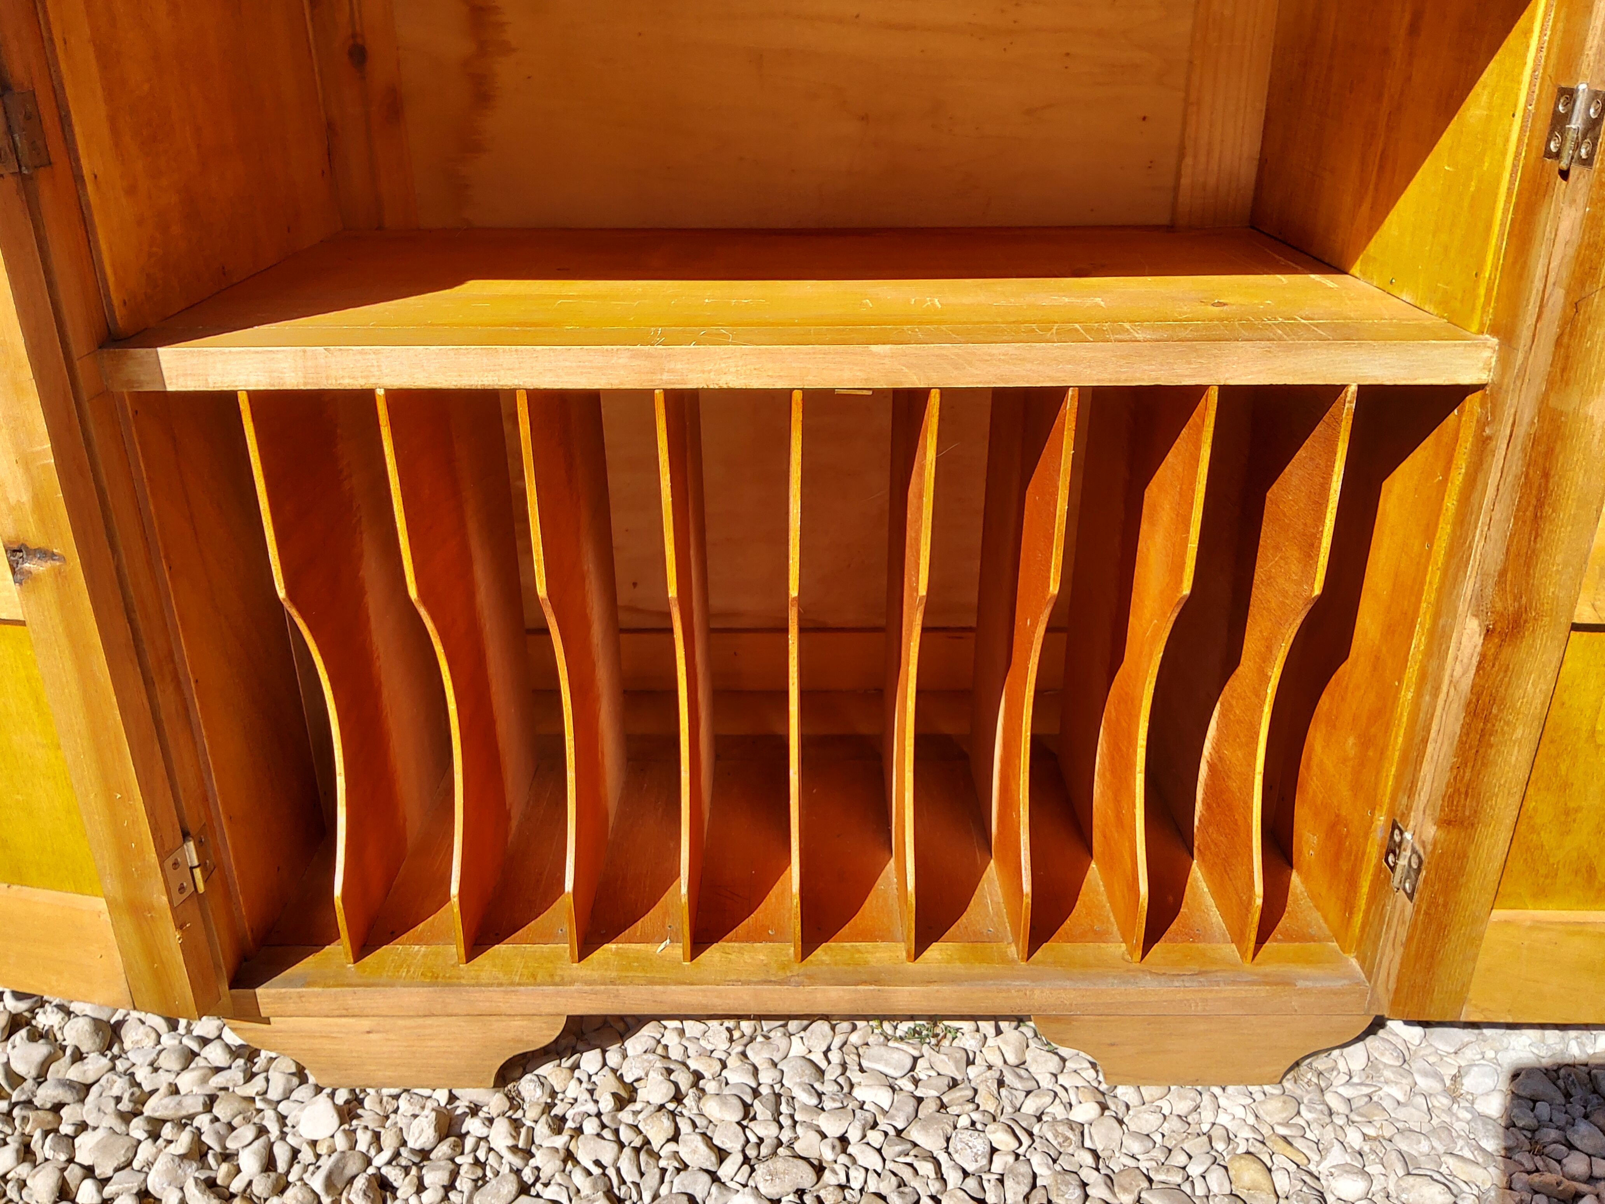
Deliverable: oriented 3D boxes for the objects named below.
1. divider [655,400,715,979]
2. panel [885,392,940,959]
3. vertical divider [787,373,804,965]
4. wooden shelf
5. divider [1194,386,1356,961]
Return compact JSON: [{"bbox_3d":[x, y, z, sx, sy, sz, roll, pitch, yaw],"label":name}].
[{"bbox_3d":[-0.079,0.012,0.854,0.007,0.398,0.254,0,24,0],"label":"divider"},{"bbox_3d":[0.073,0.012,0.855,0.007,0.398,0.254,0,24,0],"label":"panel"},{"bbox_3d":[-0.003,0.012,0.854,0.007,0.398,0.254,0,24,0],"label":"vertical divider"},{"bbox_3d":[-0.003,-0.213,0.828,0.755,0.023,0.388,0,26,0],"label":"wooden shelf"},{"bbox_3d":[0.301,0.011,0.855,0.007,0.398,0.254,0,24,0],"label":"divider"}]

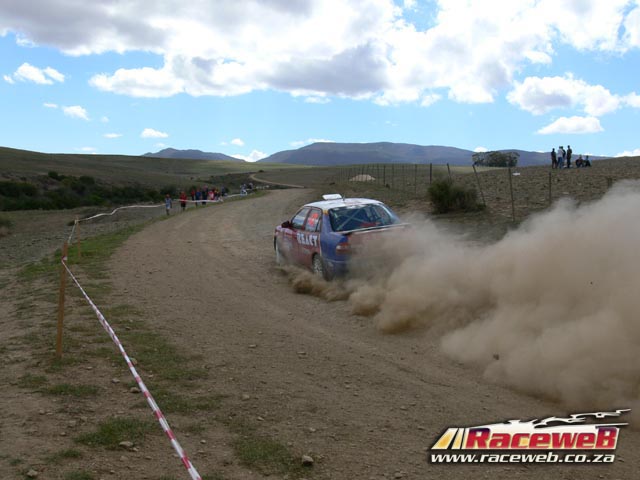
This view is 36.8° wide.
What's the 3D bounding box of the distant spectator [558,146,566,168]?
[{"bbox_3d":[18.918,-6.436,75.000,0.520,1.720,0.380,2,5,30],"label":"distant spectator"}]

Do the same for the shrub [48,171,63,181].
[{"bbox_3d":[-38.517,-9.393,140.000,2.000,1.450,1.900,-1,5,0],"label":"shrub"}]

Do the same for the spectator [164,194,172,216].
[{"bbox_3d":[-11.346,-2.584,72.000,0.500,1.650,0.360,-2,5,-21],"label":"spectator"}]

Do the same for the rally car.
[{"bbox_3d":[0.350,-0.120,19.900,1.720,1.450,4.300,-6,7,-19],"label":"rally car"}]

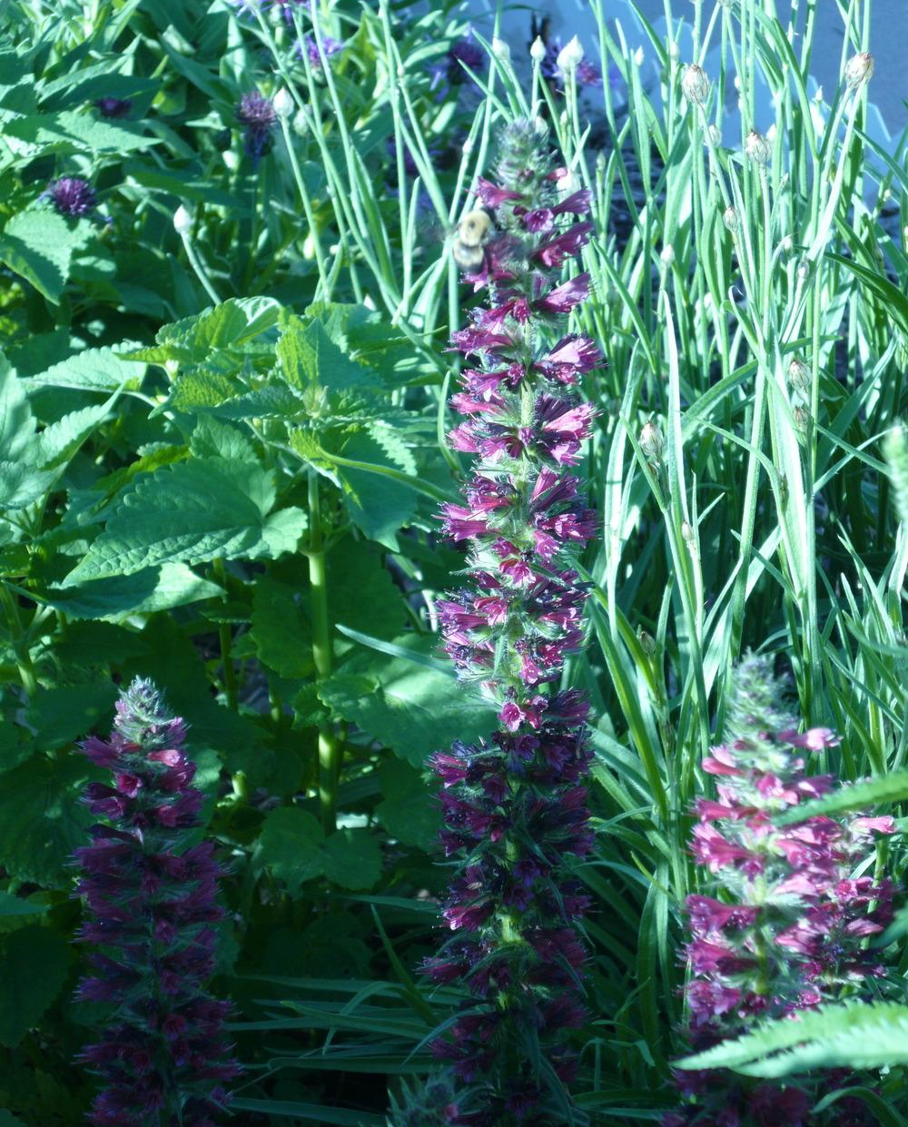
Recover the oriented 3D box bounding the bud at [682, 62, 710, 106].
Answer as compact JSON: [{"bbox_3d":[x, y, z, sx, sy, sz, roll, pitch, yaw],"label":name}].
[{"bbox_3d":[0.080,-0.158,1.150,0.009,0.013,0.009,0,20,0],"label":"bud"}]

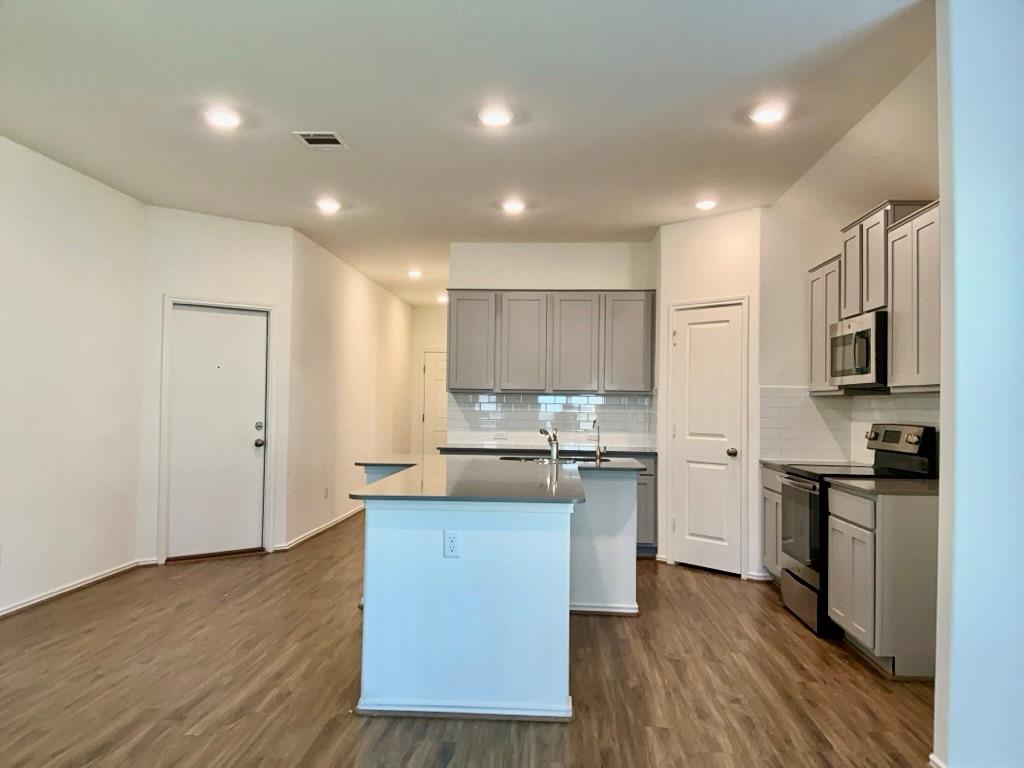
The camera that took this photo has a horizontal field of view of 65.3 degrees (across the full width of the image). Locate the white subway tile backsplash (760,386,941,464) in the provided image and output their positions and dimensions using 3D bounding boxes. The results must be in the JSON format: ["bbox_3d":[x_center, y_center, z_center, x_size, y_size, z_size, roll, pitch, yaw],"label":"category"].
[{"bbox_3d":[2.118,0.264,4.861,0.655,0.550,2.160,1,-2,3],"label":"white subway tile backsplash"}]

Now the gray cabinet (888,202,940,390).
[{"bbox_3d":[2.249,-0.414,4.131,0.325,0.920,0.660,1,-2,3],"label":"gray cabinet"}]

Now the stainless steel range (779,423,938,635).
[{"bbox_3d":[2.032,0.833,4.775,0.690,1.170,0.760,1,-1,4],"label":"stainless steel range"}]

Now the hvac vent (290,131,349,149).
[{"bbox_3d":[-1.084,-1.383,4.557,0.255,0.025,0.275,1,-1,4],"label":"hvac vent"}]

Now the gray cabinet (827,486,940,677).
[{"bbox_3d":[2.057,0.975,4.092,0.650,0.876,0.685,1,-2,3],"label":"gray cabinet"}]

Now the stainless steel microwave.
[{"bbox_3d":[2.249,-0.195,4.831,0.400,0.430,0.750,1,-2,3],"label":"stainless steel microwave"}]

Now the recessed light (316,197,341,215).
[{"bbox_3d":[-1.395,-1.350,6.084,0.175,0.030,0.175,1,-1,4],"label":"recessed light"}]

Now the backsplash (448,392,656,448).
[{"bbox_3d":[0.365,0.331,7.355,1.890,0.480,0.020,1,-2,3],"label":"backsplash"}]

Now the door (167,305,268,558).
[{"bbox_3d":[-2.407,0.376,6.565,0.800,2.020,0.050,2,-2,-41],"label":"door"}]

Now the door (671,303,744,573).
[{"bbox_3d":[1.559,0.426,6.374,0.050,2.050,0.615,2,-2,-43],"label":"door"}]

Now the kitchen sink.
[{"bbox_3d":[0.284,0.616,5.399,0.760,0.200,0.470,1,-1,4],"label":"kitchen sink"}]

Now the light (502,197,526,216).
[{"bbox_3d":[0.016,-1.333,6.022,0.175,0.030,0.175,1,-1,4],"label":"light"}]

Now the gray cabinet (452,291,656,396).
[{"bbox_3d":[0.355,-0.362,7.216,1.830,0.923,0.325,1,-2,3],"label":"gray cabinet"}]

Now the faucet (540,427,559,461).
[{"bbox_3d":[0.246,0.403,5.281,0.075,0.220,0.200,1,-2,-26],"label":"faucet"}]

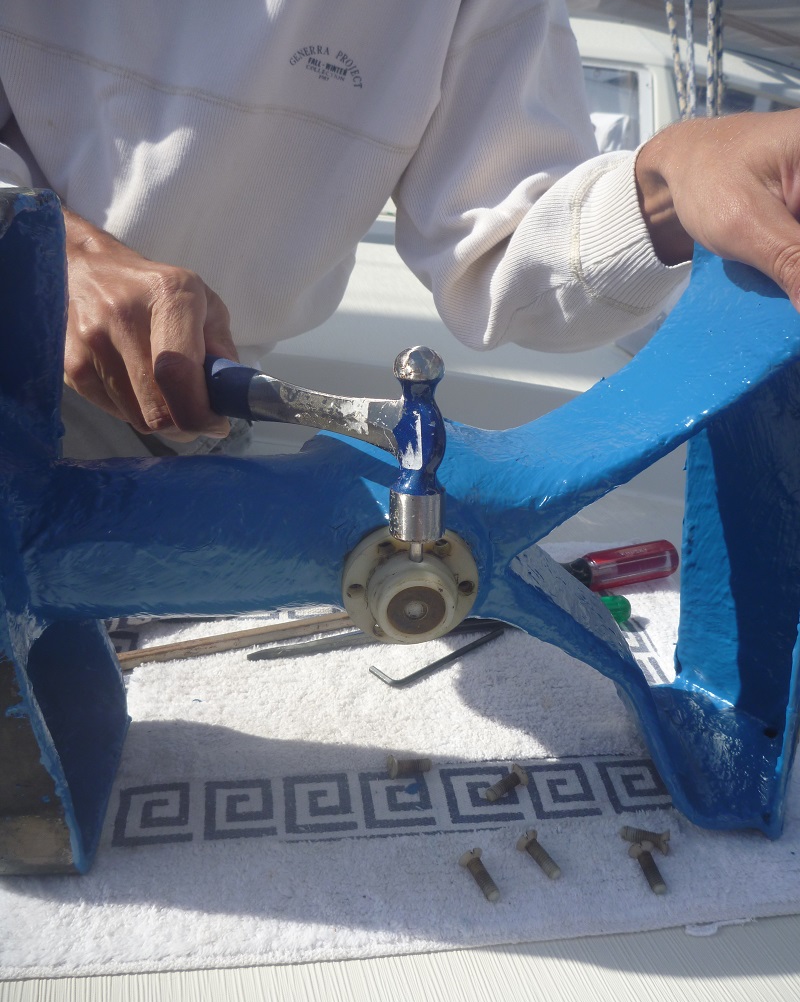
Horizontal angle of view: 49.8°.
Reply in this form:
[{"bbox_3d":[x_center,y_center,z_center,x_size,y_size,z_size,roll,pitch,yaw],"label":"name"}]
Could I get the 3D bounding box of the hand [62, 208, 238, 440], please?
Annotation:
[{"bbox_3d":[-0.131,-0.088,0.443,0.100,0.105,0.115,-9,28,-23],"label":"hand"}]

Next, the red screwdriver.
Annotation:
[{"bbox_3d":[0.117,0.058,0.662,0.215,0.031,0.031,-6,27,-13],"label":"red screwdriver"}]

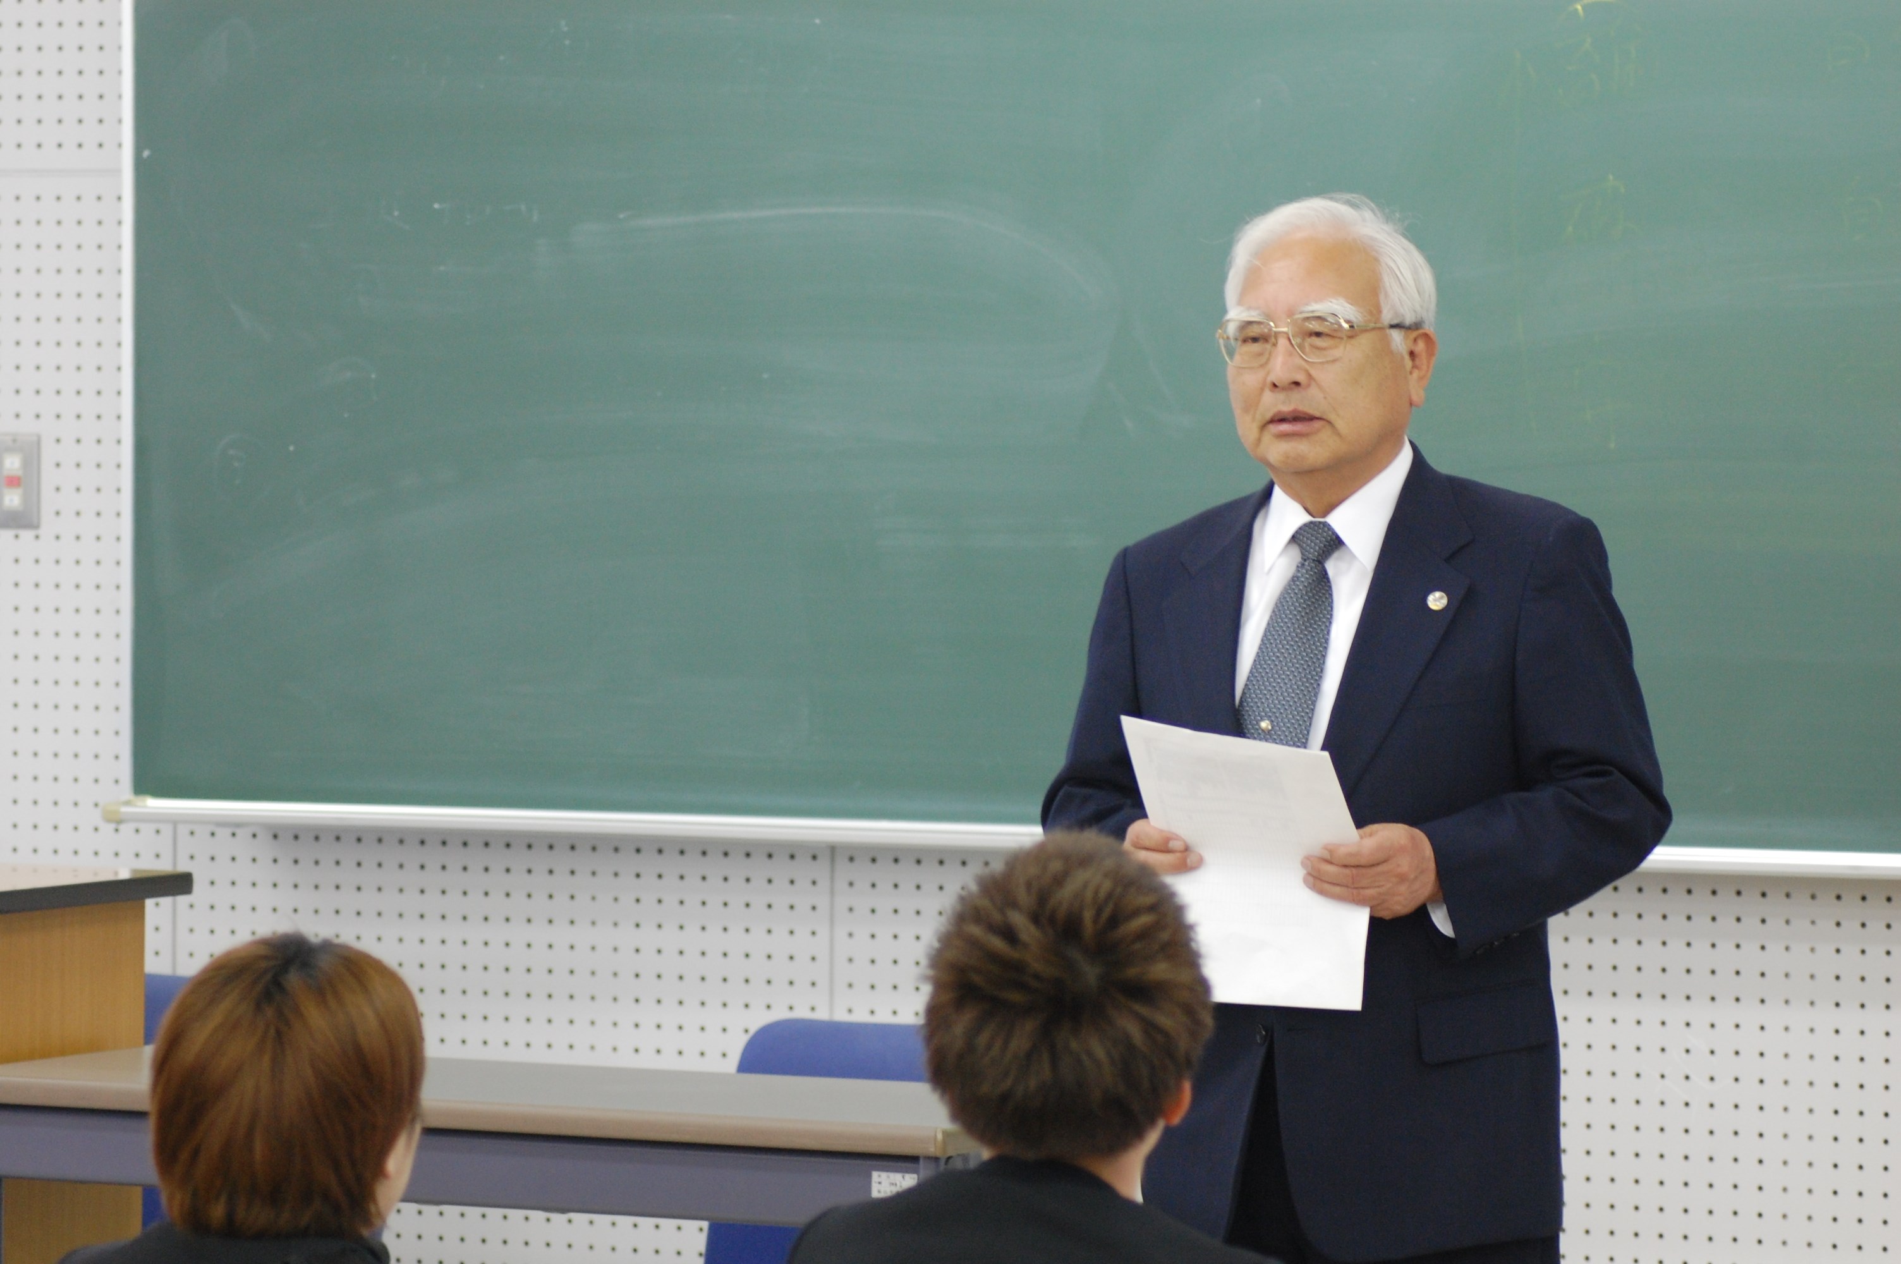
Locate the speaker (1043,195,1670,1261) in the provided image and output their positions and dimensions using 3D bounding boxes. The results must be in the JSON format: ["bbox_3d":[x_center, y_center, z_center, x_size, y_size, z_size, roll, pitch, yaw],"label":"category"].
[{"bbox_3d":[0.352,0.427,7.410,0.600,1.650,0.430,1,2,29],"label":"speaker"}]

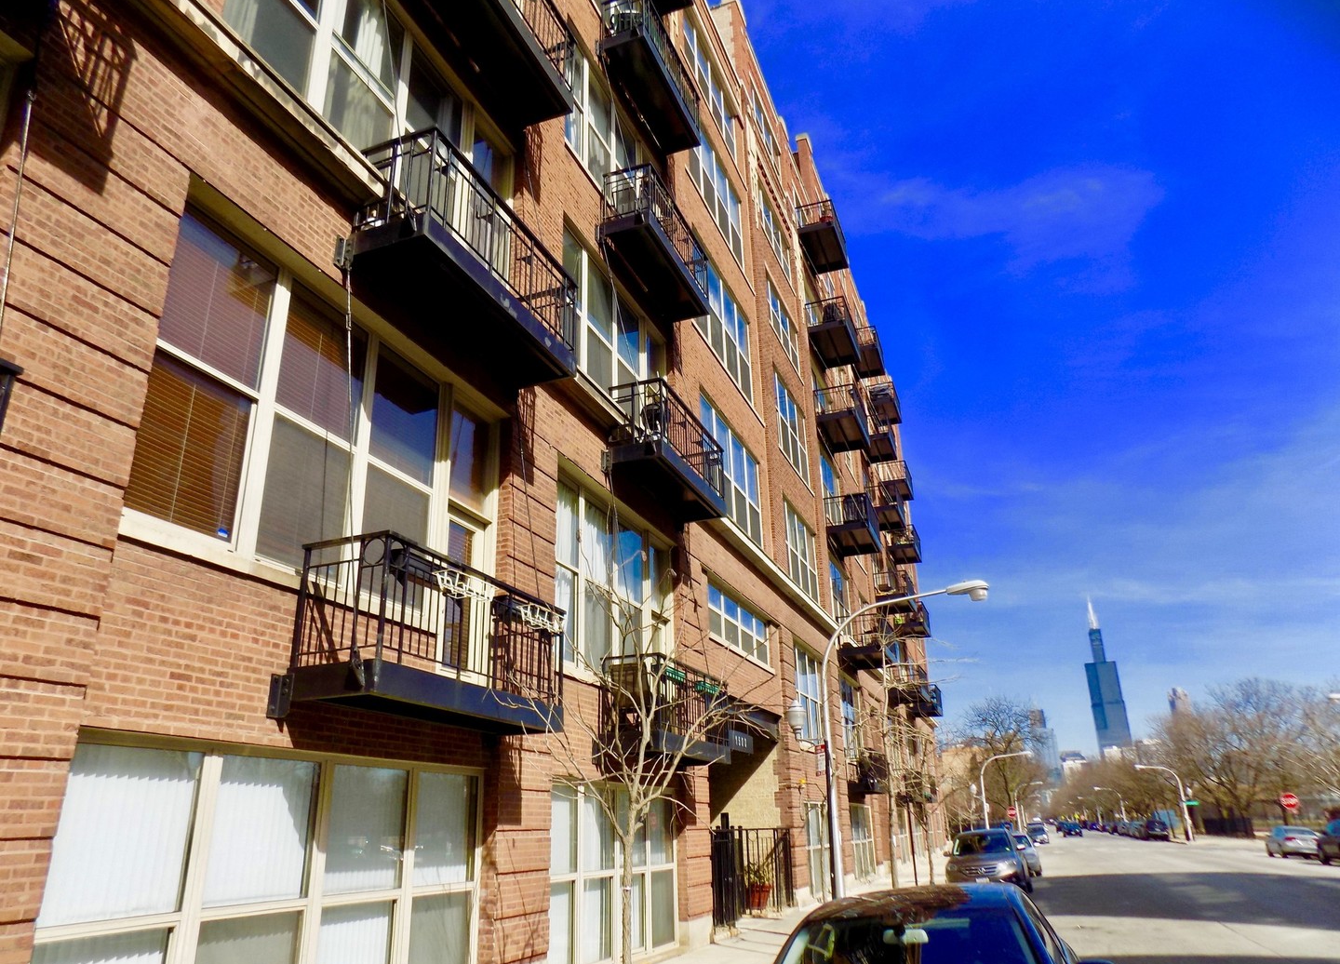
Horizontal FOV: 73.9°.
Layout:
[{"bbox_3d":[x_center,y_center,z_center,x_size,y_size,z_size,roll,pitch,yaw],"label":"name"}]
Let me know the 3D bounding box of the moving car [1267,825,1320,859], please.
[{"bbox_3d":[30.328,17.219,42.819,1.820,1.440,4.700,-10,-23,19],"label":"moving car"}]

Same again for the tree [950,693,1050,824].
[{"bbox_3d":[29.983,25.805,79.909,8.600,12.900,8.600,-10,-23,19],"label":"tree"}]

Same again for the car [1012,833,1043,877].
[{"bbox_3d":[13.077,14.073,33.746,1.800,1.460,4.600,-10,-23,19],"label":"car"}]

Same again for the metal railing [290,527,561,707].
[{"bbox_3d":[-2.062,1.461,8.398,0.877,1.070,3.082,-10,-23,19],"label":"metal railing"}]

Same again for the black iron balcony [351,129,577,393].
[{"bbox_3d":[-2.076,-2.274,9.805,0.810,1.260,2.990,-10,-23,19],"label":"black iron balcony"}]

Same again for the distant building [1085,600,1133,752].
[{"bbox_3d":[1061.090,536.175,2155.704,68.600,527.000,68.600,-10,-23,19],"label":"distant building"}]

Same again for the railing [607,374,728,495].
[{"bbox_3d":[0.053,-0.512,15.282,0.899,1.097,3.328,-10,-23,19],"label":"railing"}]

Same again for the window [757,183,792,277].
[{"bbox_3d":[3.431,-7.971,29.092,0.120,1.800,4.300,-10,-23,19],"label":"window"}]

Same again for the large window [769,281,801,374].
[{"bbox_3d":[3.765,-5.102,29.650,0.160,1.846,4.441,-10,-23,19],"label":"large window"}]

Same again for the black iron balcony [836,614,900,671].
[{"bbox_3d":[6.638,5.394,29.898,1.380,1.240,2.970,-10,-23,19],"label":"black iron balcony"}]

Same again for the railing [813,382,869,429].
[{"bbox_3d":[6.381,-2.344,32.841,1.370,1.050,2.970,-10,-23,19],"label":"railing"}]

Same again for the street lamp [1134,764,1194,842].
[{"bbox_3d":[41.000,26.653,73.822,3.200,6.100,0.400,-10,-23,19],"label":"street lamp"}]

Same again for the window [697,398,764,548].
[{"bbox_3d":[1.401,-0.081,19.797,0.170,2.450,4.400,-10,-23,19],"label":"window"}]

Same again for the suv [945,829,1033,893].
[{"bbox_3d":[8.374,10.000,23.438,1.830,1.670,4.530,-10,-23,19],"label":"suv"}]

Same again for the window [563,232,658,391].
[{"bbox_3d":[-0.915,-2.163,15.132,0.160,2.300,4.360,-10,-23,19],"label":"window"}]

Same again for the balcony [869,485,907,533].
[{"bbox_3d":[10.282,1.245,42.561,1.418,1.272,2.967,-9,-23,19],"label":"balcony"}]

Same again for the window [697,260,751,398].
[{"bbox_3d":[1.313,-3.763,21.521,0.120,2.640,4.580,-10,-23,19],"label":"window"}]

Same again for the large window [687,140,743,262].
[{"bbox_3d":[1.222,-7.863,23.733,0.150,2.488,4.761,-9,-23,19],"label":"large window"}]

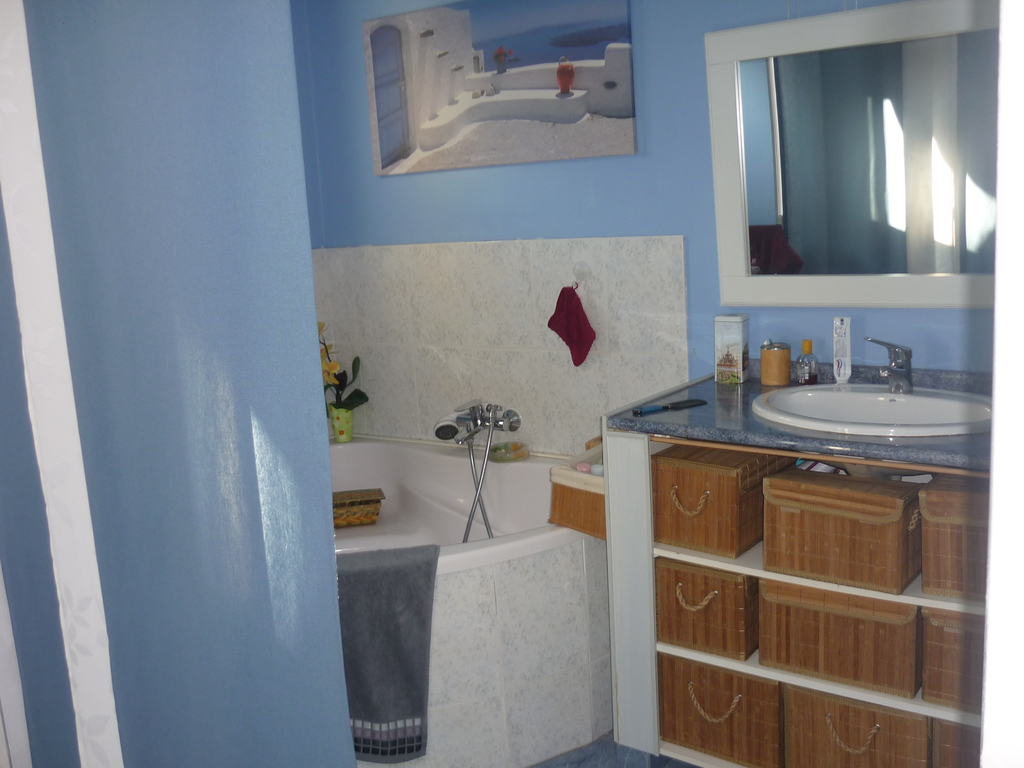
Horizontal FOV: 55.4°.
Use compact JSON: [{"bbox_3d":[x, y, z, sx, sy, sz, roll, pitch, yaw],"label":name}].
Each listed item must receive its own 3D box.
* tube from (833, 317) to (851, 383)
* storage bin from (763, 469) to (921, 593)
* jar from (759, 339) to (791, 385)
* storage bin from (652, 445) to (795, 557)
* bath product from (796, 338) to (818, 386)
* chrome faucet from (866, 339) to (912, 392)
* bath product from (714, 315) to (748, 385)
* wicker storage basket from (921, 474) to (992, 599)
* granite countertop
[{"bbox_3d":[0.788,-0.078,2.321,0.042,0.158,0.030,2,11,29],"label":"tube"},{"bbox_3d":[0.680,0.280,1.983,0.270,0.194,0.187,4,12,36],"label":"storage bin"},{"bbox_3d":[0.672,-0.052,2.478,0.076,0.104,0.076,-3,10,1],"label":"jar"},{"bbox_3d":[0.474,0.247,2.232,0.203,0.198,0.265,4,12,36],"label":"storage bin"},{"bbox_3d":[0.740,-0.054,2.451,0.053,0.110,0.040,3,12,32],"label":"bath product"},{"bbox_3d":[0.840,-0.042,2.155,0.060,0.138,0.155,4,12,36],"label":"chrome faucet"},{"bbox_3d":[0.575,-0.091,2.542,0.074,0.169,0.060,3,12,33],"label":"bath product"},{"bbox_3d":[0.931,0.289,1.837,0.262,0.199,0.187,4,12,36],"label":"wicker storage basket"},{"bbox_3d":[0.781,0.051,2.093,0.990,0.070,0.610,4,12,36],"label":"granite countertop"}]

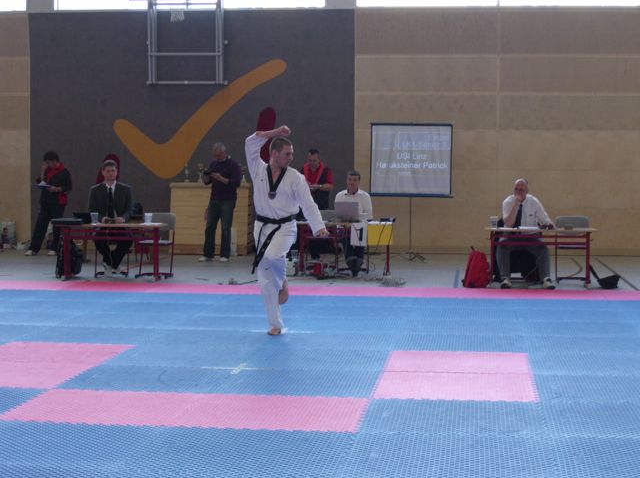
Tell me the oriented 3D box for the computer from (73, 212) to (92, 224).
[{"bbox_3d":[-2.965,-0.268,15.800,0.310,0.160,0.250,1,3,18],"label":"computer"}]

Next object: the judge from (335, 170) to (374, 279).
[{"bbox_3d":[0.445,-0.221,16.450,0.520,1.370,0.900,0,3,3],"label":"judge"}]

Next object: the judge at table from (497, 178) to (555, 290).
[{"bbox_3d":[2.460,-0.088,15.100,0.660,1.290,0.980,1,3,9],"label":"judge at table"}]

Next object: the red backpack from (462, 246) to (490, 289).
[{"bbox_3d":[1.849,0.337,14.850,0.250,0.470,0.300,2,4,25],"label":"red backpack"}]

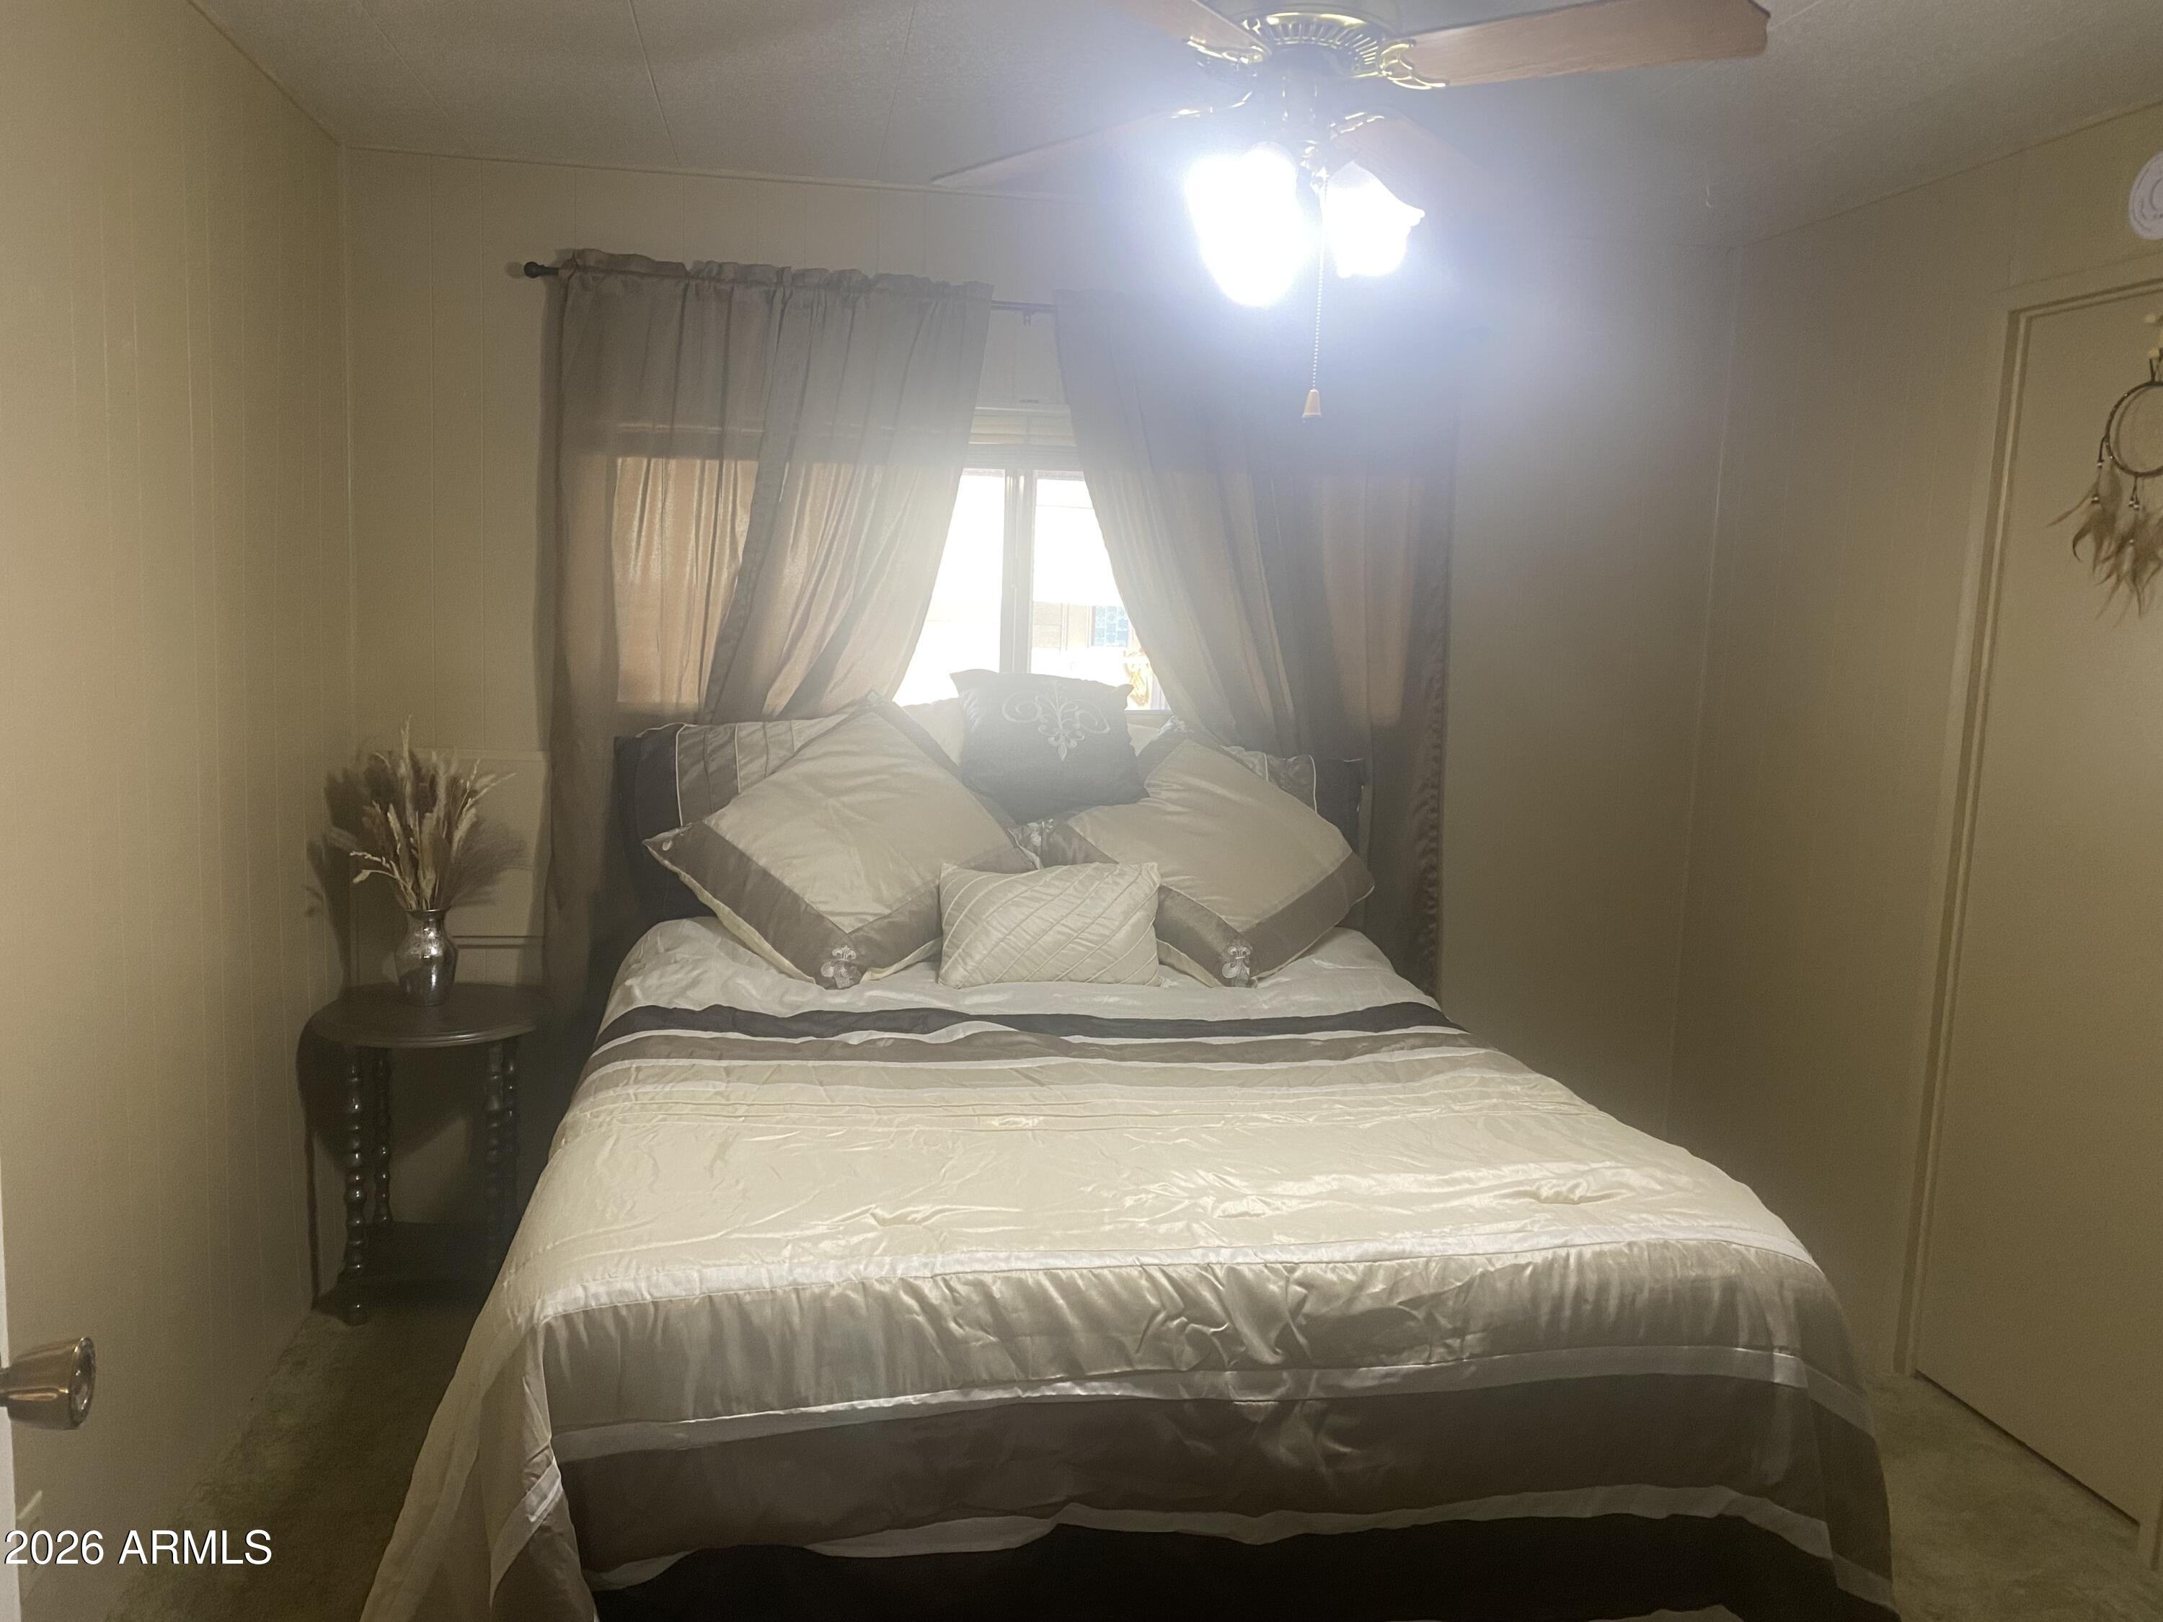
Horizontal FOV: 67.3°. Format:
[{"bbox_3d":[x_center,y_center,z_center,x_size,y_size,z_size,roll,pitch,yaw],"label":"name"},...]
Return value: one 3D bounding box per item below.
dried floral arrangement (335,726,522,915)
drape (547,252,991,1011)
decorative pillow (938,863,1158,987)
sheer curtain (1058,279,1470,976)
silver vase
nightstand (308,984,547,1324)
[{"bbox_3d":[-1.306,0.021,3.256,0.340,0.385,0.290,1,8,-10],"label":"dried floral arrangement"},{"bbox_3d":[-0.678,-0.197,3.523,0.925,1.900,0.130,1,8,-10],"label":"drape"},{"bbox_3d":[-0.056,0.214,3.053,0.425,0.265,0.130,1,-32,-10],"label":"decorative pillow"},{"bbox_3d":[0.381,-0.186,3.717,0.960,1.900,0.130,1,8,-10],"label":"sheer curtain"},{"bbox_3d":[-1.327,0.296,3.291,0.117,0.186,0.117,1,8,-10],"label":"silver vase"},{"bbox_3d":[-1.301,0.687,3.272,0.434,0.582,0.434,1,8,-10],"label":"nightstand"}]

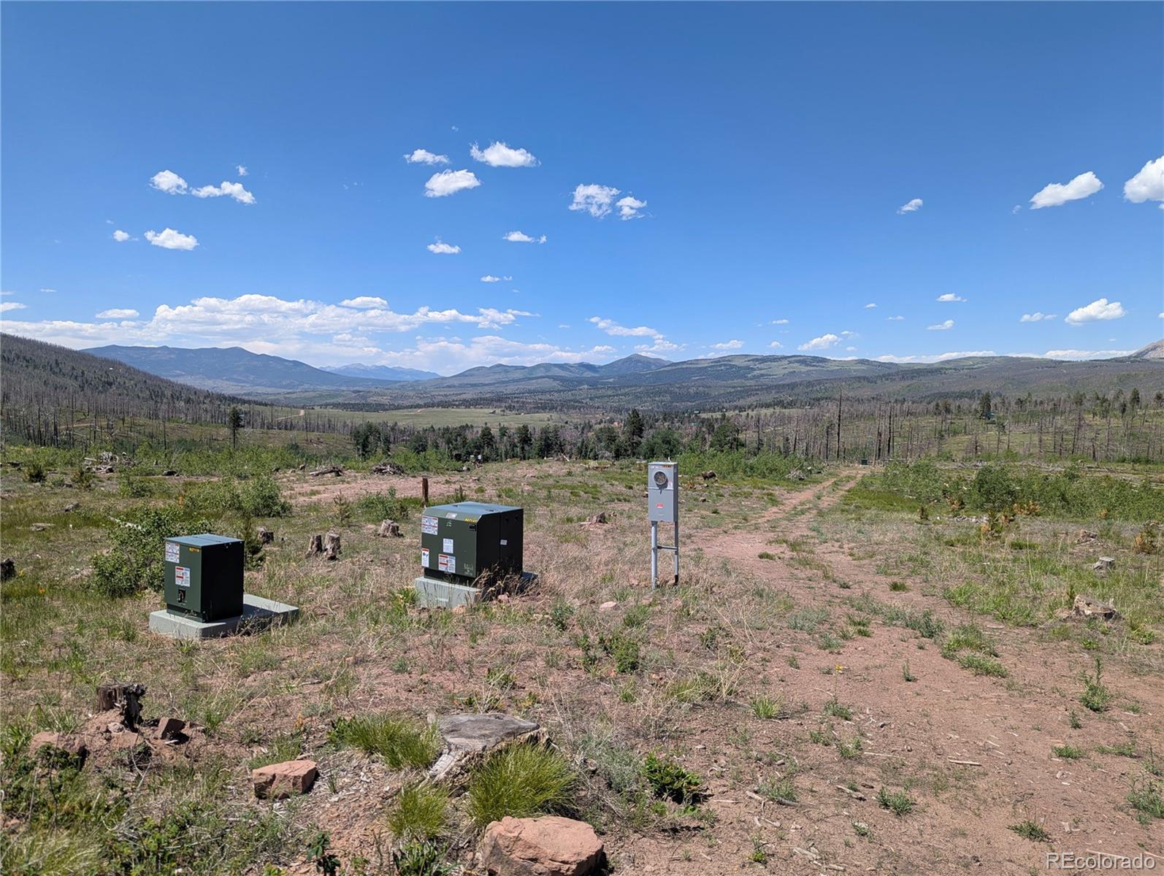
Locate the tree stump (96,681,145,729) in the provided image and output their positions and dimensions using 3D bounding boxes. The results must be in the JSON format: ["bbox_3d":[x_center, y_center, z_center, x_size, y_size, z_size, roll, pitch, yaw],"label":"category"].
[{"bbox_3d":[-2.870,1.663,5.030,0.290,0.230,0.260,-1,3,-30],"label":"tree stump"}]

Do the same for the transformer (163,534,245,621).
[{"bbox_3d":[-3.987,1.467,8.528,0.671,0.794,0.474,2,3,34],"label":"transformer"}]

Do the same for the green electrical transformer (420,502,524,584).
[{"bbox_3d":[-1.309,1.253,9.653,0.878,0.827,0.807,3,3,36],"label":"green electrical transformer"}]

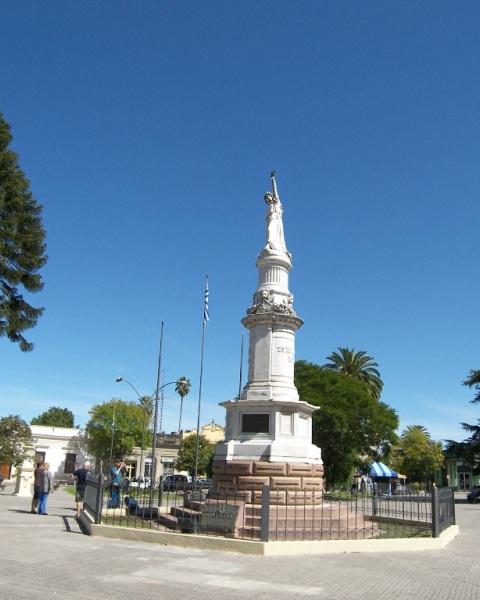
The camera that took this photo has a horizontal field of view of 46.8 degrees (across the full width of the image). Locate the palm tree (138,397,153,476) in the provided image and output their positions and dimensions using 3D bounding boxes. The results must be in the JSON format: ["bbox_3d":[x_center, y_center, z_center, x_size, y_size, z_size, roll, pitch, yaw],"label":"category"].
[{"bbox_3d":[-15.723,22.442,91.320,2.800,13.600,2.800,2,-17,0],"label":"palm tree"}]

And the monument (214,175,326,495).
[{"bbox_3d":[1.048,0.741,18.359,3.300,11.200,3.300,-1,-18,10],"label":"monument"}]

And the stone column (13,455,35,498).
[{"bbox_3d":[-11.345,9.044,29.338,0.900,2.650,0.900,17,-23,-41],"label":"stone column"}]

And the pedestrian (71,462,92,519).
[{"bbox_3d":[-5.138,6.197,18.185,0.580,1.730,0.450,-4,-18,19],"label":"pedestrian"}]

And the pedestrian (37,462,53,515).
[{"bbox_3d":[-6.614,6.394,18.843,0.500,1.660,0.360,-13,-23,40],"label":"pedestrian"}]

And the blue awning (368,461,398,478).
[{"bbox_3d":[11.695,13.766,45.050,2.400,1.400,2.300,2,-17,0],"label":"blue awning"}]

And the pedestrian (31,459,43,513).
[{"bbox_3d":[-7.018,6.521,19.323,0.380,1.680,0.500,12,-20,-30],"label":"pedestrian"}]

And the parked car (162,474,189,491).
[{"bbox_3d":[-5.572,15.809,47.919,1.750,1.650,4.400,-8,-20,29],"label":"parked car"}]

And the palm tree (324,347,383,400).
[{"bbox_3d":[11.430,11.975,57.126,6.300,14.800,6.300,2,-17,0],"label":"palm tree"}]

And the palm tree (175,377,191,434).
[{"bbox_3d":[-10.579,22.374,97.673,2.900,17.800,2.900,2,-17,0],"label":"palm tree"}]

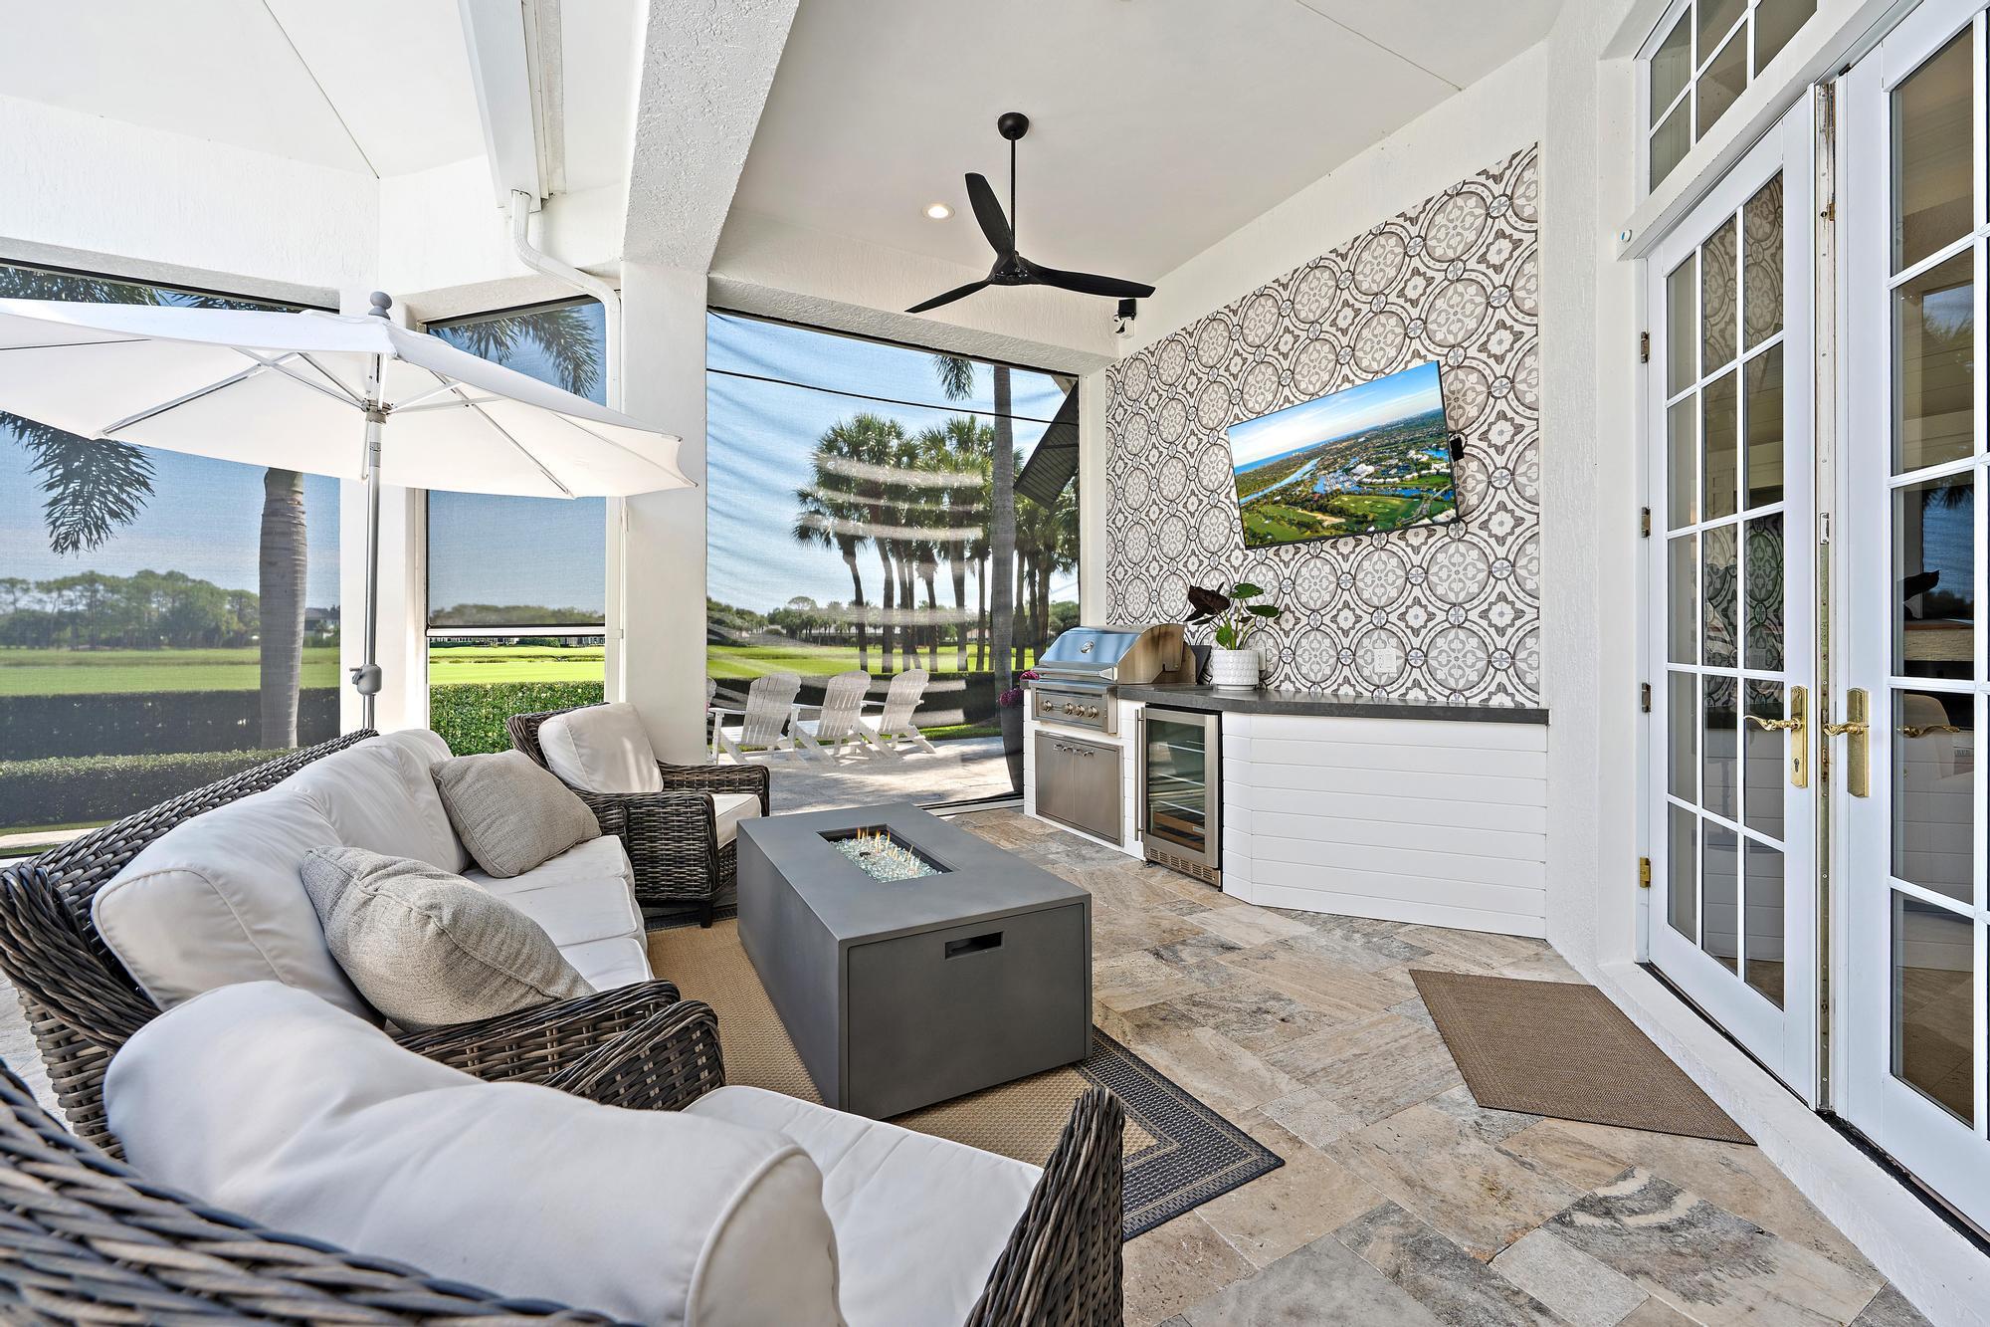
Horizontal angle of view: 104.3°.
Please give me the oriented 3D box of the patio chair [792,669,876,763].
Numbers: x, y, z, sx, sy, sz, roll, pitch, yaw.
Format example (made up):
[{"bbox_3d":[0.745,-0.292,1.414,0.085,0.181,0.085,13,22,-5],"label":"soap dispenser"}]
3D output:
[{"bbox_3d":[-1.640,0.528,8.140,0.750,0.930,0.880,-1,1,-37],"label":"patio chair"}]

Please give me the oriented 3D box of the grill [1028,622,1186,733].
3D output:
[{"bbox_3d":[0.729,0.075,4.974,0.660,0.630,0.850,-1,2,-28],"label":"grill"}]

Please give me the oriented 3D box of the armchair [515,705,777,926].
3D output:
[{"bbox_3d":[-1.660,0.663,3.709,0.890,0.900,0.800,0,1,3],"label":"armchair"}]

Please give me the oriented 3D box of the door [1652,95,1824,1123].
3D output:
[{"bbox_3d":[2.161,-0.182,2.284,0.045,2.460,0.910,0,1,21],"label":"door"}]

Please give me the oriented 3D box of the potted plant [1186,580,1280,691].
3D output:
[{"bbox_3d":[1.430,-0.156,4.617,0.540,0.620,0.450,0,2,18],"label":"potted plant"}]

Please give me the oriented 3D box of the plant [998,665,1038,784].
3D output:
[{"bbox_3d":[0.270,0.540,6.516,0.470,1.000,0.470,0,1,0],"label":"plant"}]

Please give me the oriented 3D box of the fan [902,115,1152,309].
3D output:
[{"bbox_3d":[0.090,-2.277,3.810,1.460,0.800,1.420,0,1,0],"label":"fan"}]

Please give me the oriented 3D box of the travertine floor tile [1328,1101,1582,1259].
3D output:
[{"bbox_3d":[1.080,1.206,1.828,0.410,0.020,0.405,-1,1,-28],"label":"travertine floor tile"}]

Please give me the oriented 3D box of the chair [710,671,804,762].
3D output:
[{"bbox_3d":[-2.350,0.541,7.817,0.750,0.930,0.850,-1,2,-44],"label":"chair"}]

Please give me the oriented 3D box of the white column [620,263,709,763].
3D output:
[{"bbox_3d":[-2.050,-0.619,4.780,0.470,3.440,0.480,-1,1,-27],"label":"white column"}]

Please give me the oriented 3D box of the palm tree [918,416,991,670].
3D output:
[{"bbox_3d":[-1.320,-3.768,25.910,2.700,8.600,2.700,0,1,0],"label":"palm tree"}]

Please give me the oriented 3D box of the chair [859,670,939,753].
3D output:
[{"bbox_3d":[-1.150,0.523,8.517,0.850,0.930,0.750,1,2,40],"label":"chair"}]

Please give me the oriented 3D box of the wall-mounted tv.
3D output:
[{"bbox_3d":[1.728,-0.997,3.965,0.060,0.705,1.240,-14,8,-27],"label":"wall-mounted tv"}]

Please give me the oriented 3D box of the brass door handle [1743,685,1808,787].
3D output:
[{"bbox_3d":[1.987,0.181,1.980,0.060,0.250,0.150,0,1,21],"label":"brass door handle"}]

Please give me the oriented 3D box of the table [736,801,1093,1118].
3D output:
[{"bbox_3d":[-0.390,0.913,2.756,0.760,0.490,1.460,-1,1,-27],"label":"table"}]

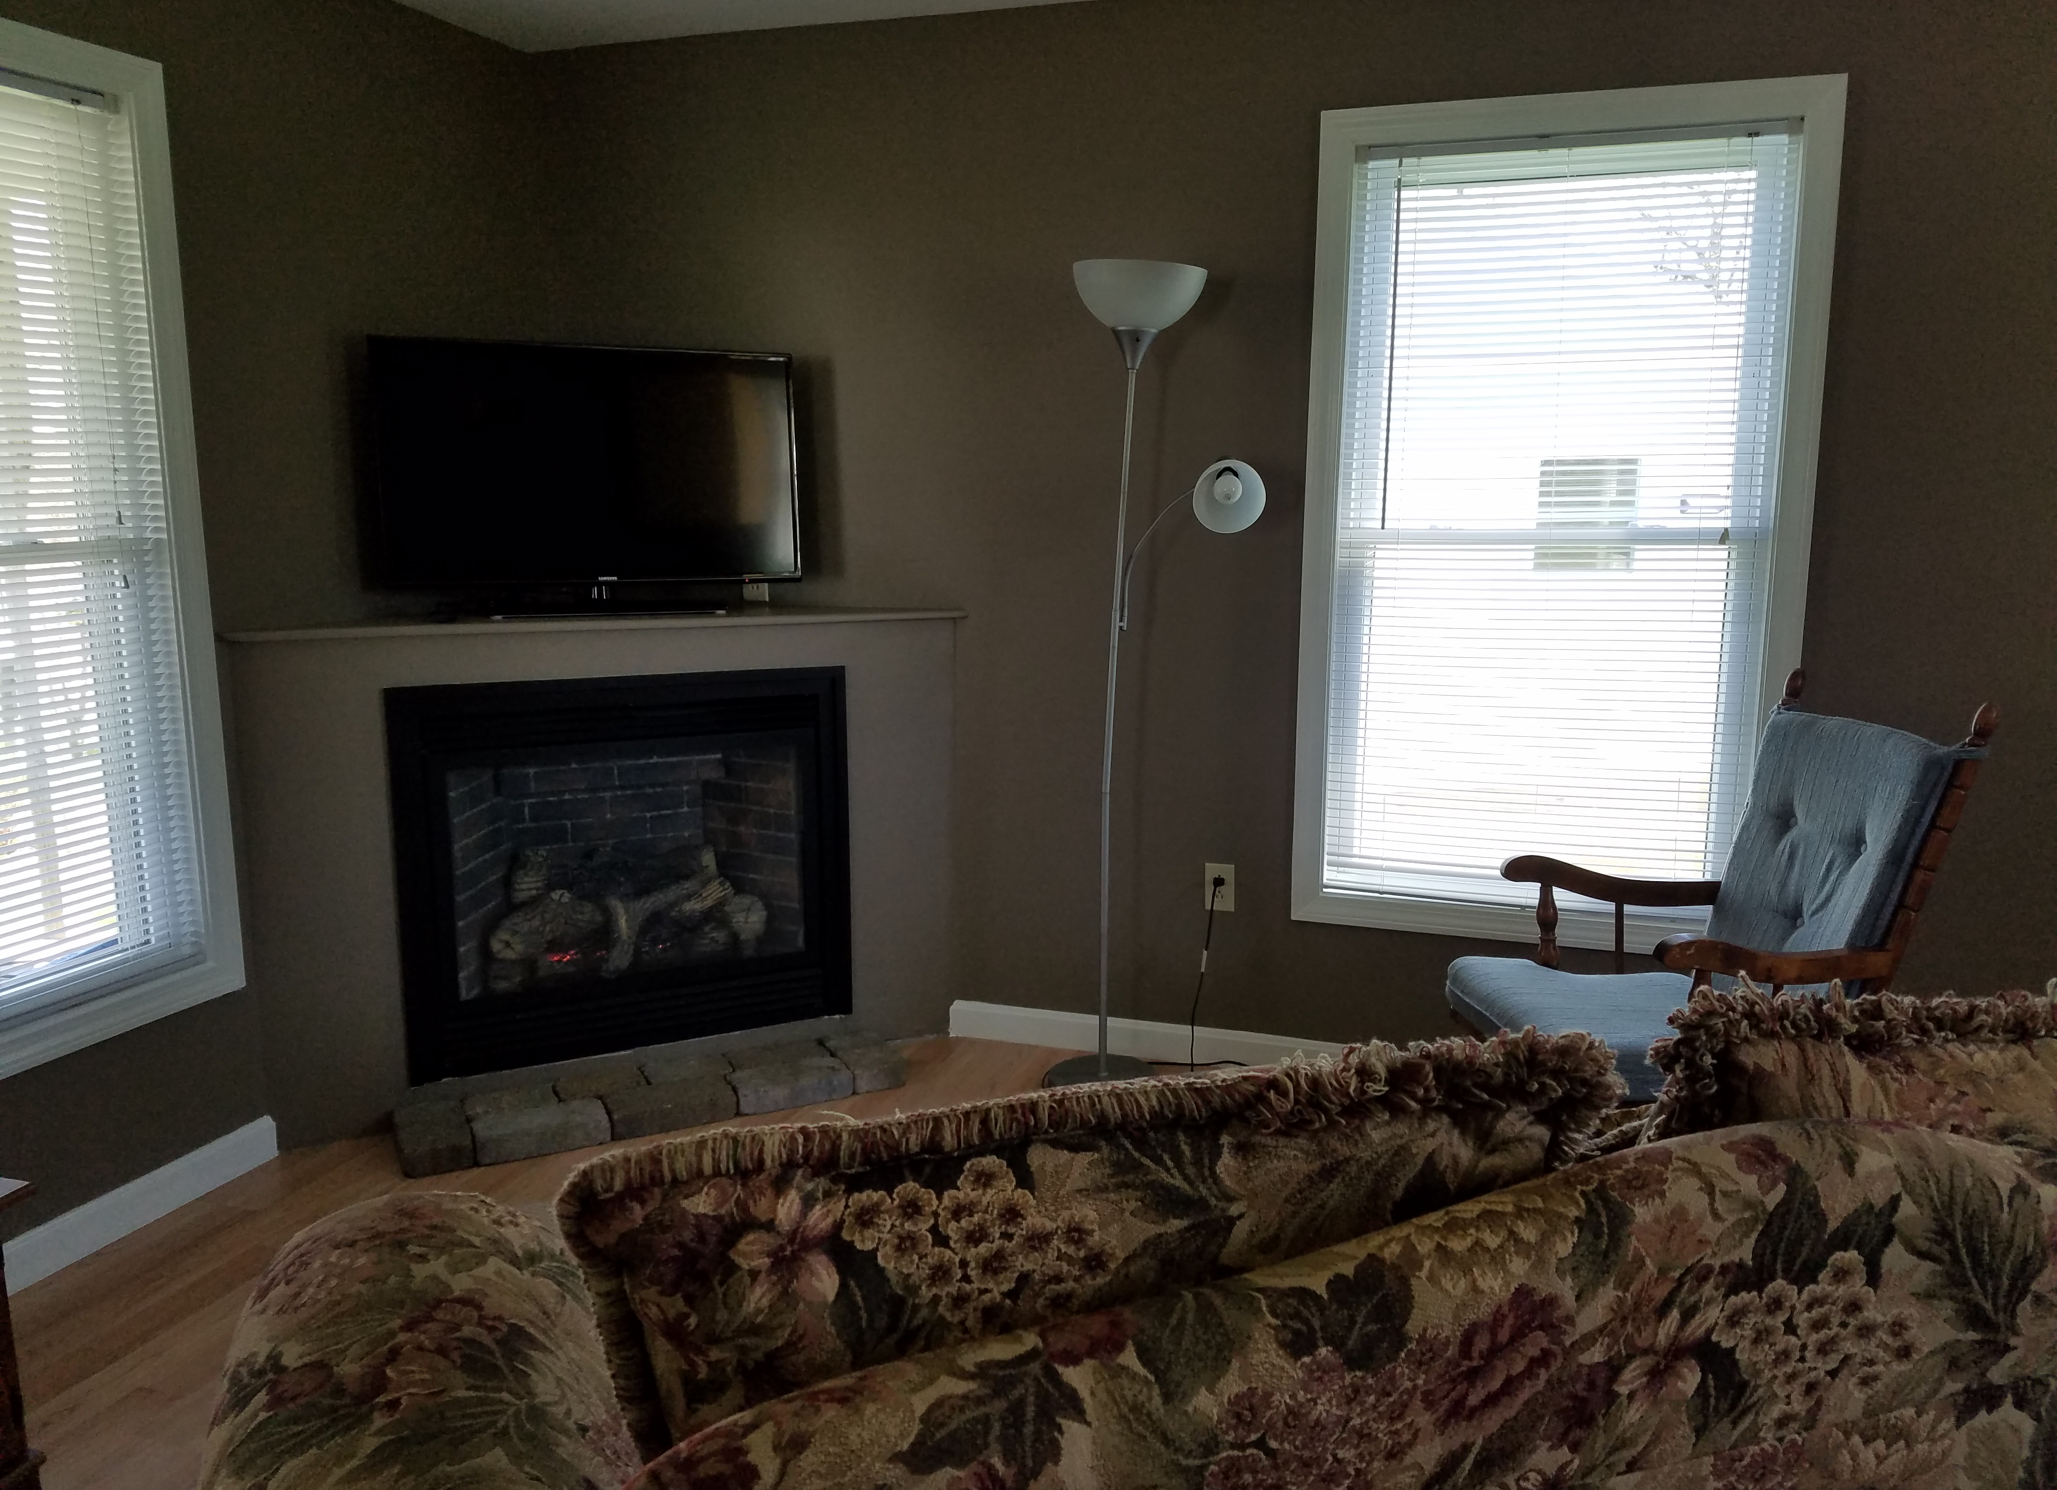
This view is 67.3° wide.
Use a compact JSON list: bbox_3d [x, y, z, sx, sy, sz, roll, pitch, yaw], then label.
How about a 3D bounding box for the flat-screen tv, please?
[{"bbox_3d":[-0.987,-0.634,3.521,0.925,0.535,0.070,-4,11,-24],"label":"flat-screen tv"}]

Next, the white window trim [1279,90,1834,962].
[{"bbox_3d":[1.098,-0.442,3.296,1.005,1.790,0.060,4,10,18],"label":"white window trim"}]

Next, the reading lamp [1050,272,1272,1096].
[{"bbox_3d":[0.274,-0.102,3.423,0.480,1.850,0.320,4,10,18],"label":"reading lamp"}]

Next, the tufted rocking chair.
[{"bbox_3d":[1.235,0.419,2.848,0.770,1.030,0.600,-2,10,-12],"label":"tufted rocking chair"}]

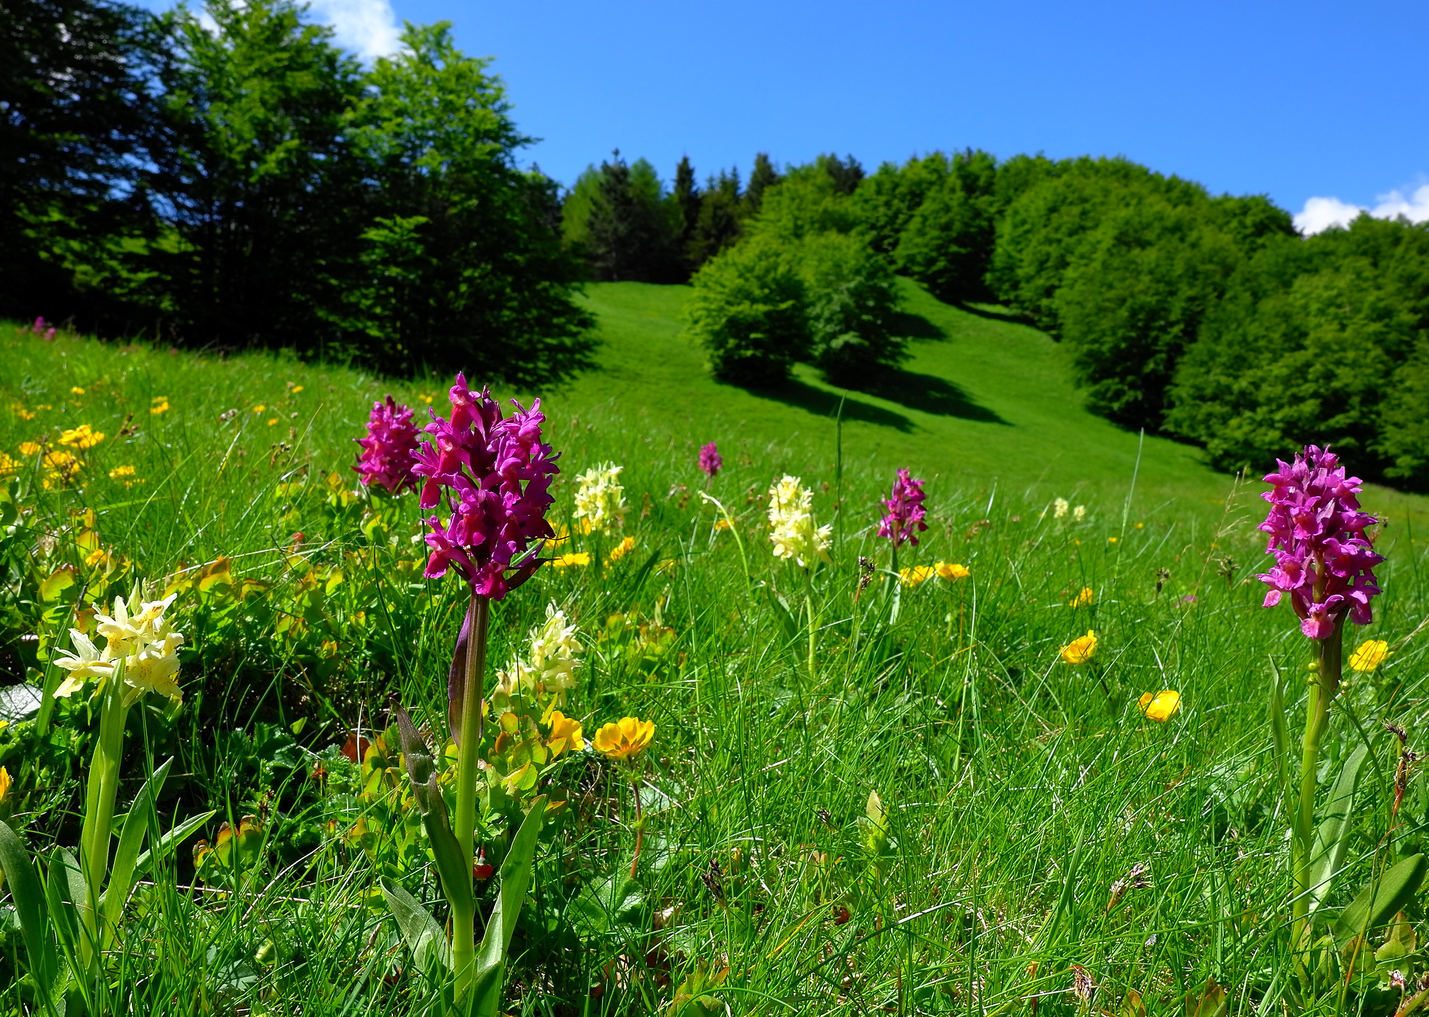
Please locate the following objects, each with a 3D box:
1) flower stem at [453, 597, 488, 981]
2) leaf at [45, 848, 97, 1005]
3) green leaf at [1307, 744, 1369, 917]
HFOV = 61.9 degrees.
[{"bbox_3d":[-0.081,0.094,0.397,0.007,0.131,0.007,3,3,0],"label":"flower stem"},{"bbox_3d":[-0.213,0.139,0.395,0.014,0.053,0.009,-7,0,-13],"label":"leaf"},{"bbox_3d":[0.233,0.119,0.445,0.014,0.068,0.008,18,-18,19],"label":"green leaf"}]

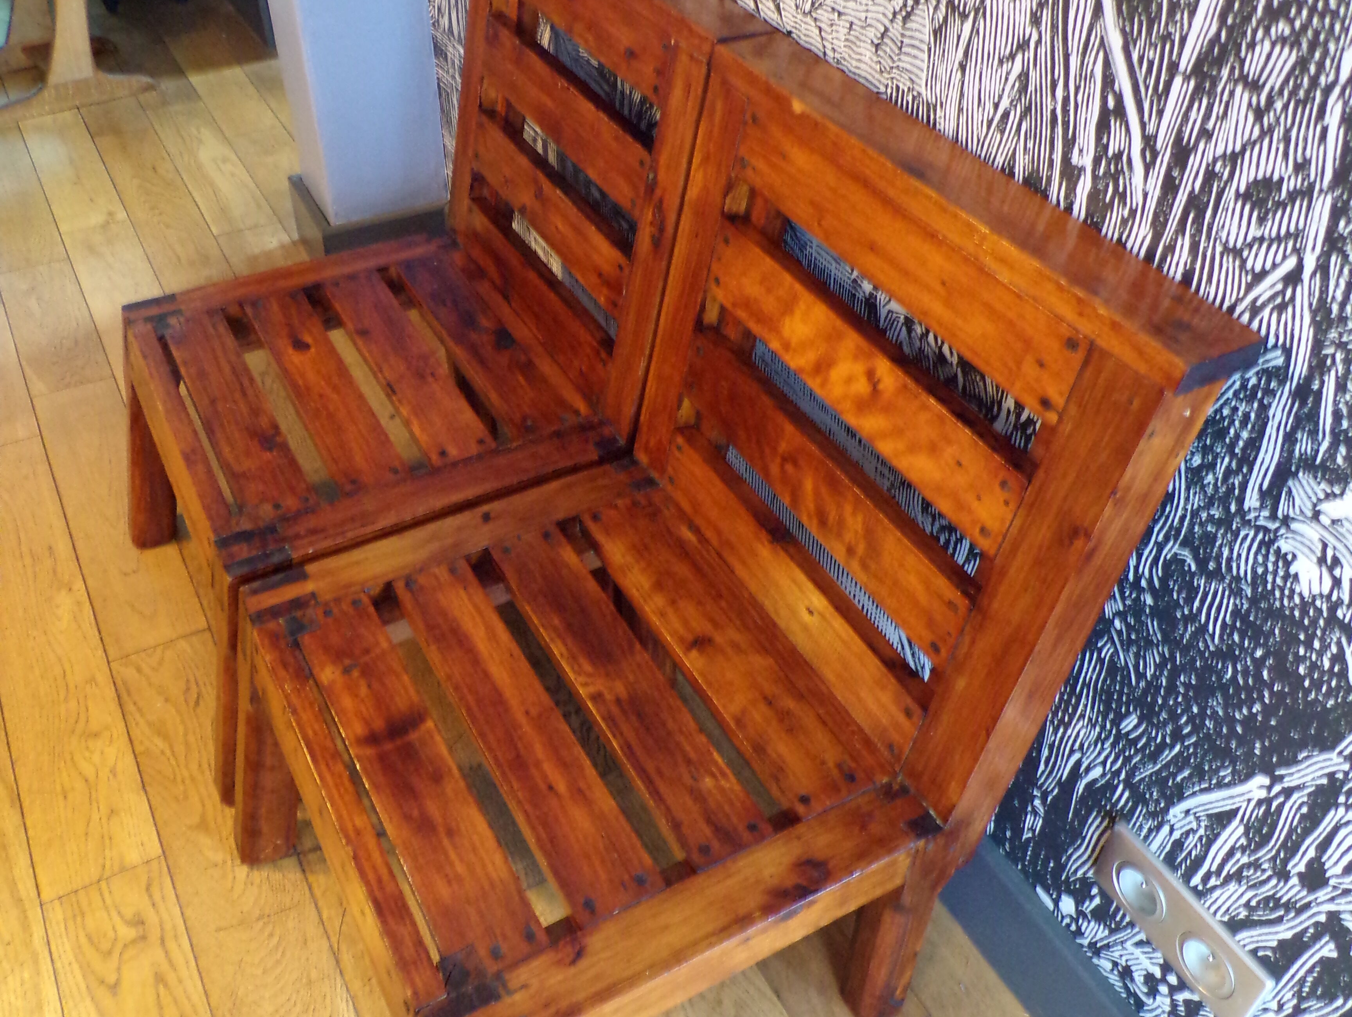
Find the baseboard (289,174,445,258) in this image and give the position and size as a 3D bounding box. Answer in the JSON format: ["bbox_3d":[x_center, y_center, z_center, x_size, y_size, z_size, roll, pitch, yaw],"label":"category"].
[{"bbox_3d":[-0.519,-0.475,2.111,0.201,0.127,0.205,-19,47,-23],"label":"baseboard"}]

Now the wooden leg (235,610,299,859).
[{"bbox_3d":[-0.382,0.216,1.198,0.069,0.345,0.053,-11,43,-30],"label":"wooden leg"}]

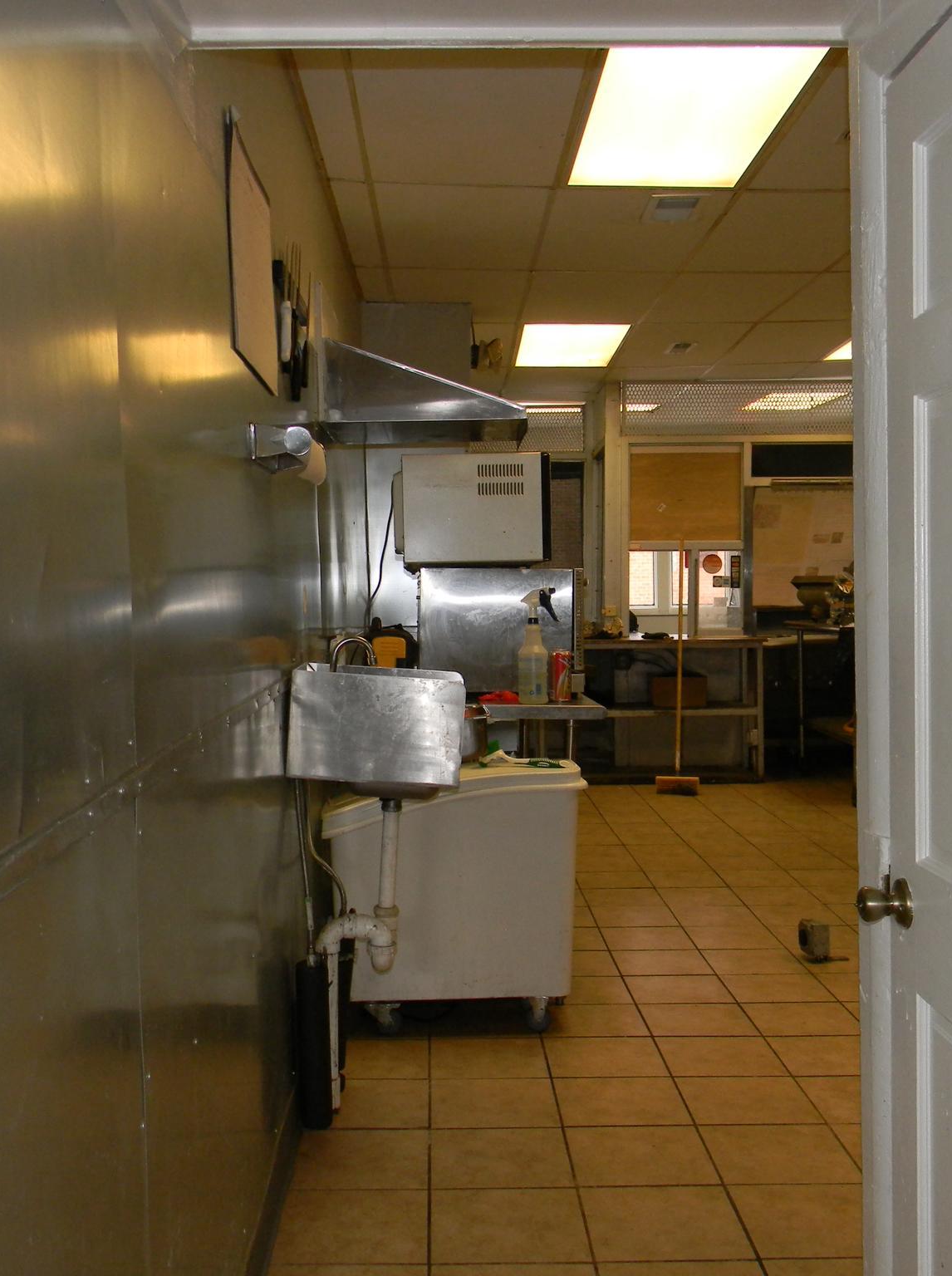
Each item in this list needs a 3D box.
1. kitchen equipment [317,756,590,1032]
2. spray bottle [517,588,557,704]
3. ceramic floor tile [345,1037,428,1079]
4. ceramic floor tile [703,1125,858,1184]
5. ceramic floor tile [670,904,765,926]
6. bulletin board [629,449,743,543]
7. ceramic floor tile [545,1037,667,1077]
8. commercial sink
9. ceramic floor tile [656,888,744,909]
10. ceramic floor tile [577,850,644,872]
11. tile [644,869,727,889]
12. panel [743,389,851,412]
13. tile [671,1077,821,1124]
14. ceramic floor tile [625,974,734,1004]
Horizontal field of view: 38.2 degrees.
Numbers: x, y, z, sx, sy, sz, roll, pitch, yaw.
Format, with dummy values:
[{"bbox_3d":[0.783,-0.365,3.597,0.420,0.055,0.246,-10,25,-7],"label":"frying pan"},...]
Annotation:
[{"bbox_3d":[-0.073,0.743,4.013,0.735,0.740,0.370,0,2,-5],"label":"kitchen equipment"},{"bbox_3d":[0.182,0.024,4.080,0.120,0.340,0.088,0,2,-2],"label":"spray bottle"},{"bbox_3d":[-0.278,1.133,3.672,0.305,0.010,0.305,0,2,-2],"label":"ceramic floor tile"},{"bbox_3d":[0.666,1.140,3.030,0.302,0.010,0.302,0,2,-2],"label":"ceramic floor tile"},{"bbox_3d":[0.904,1.051,5.186,0.302,0.010,0.302,0,2,-2],"label":"ceramic floor tile"},{"bbox_3d":[1.381,-0.931,9.050,0.750,0.610,0.030,0,2,-2],"label":"bulletin board"},{"bbox_3d":[0.346,1.133,3.692,0.305,0.010,0.305,0,2,-2],"label":"ceramic floor tile"},{"bbox_3d":[-0.225,0.217,3.241,0.387,0.290,0.320,3,2,-2],"label":"commercial sink"},{"bbox_3d":[0.894,1.038,5.493,0.302,0.010,0.302,0,2,-2],"label":"ceramic floor tile"},{"bbox_3d":[0.564,1.007,6.085,0.302,0.010,0.302,0,2,-2],"label":"ceramic floor tile"},{"bbox_3d":[0.878,1.020,5.763,0.302,0.010,0.302,0,2,-2],"label":"tile"},{"bbox_3d":[2.298,-1.740,10.084,0.570,0.050,1.180,0,2,-1],"label":"panel"},{"bbox_3d":[0.665,1.138,3.375,0.304,0.010,0.304,0,2,-2],"label":"tile"},{"bbox_3d":[0.638,1.107,4.326,0.305,0.010,0.305,0,2,-2],"label":"ceramic floor tile"}]

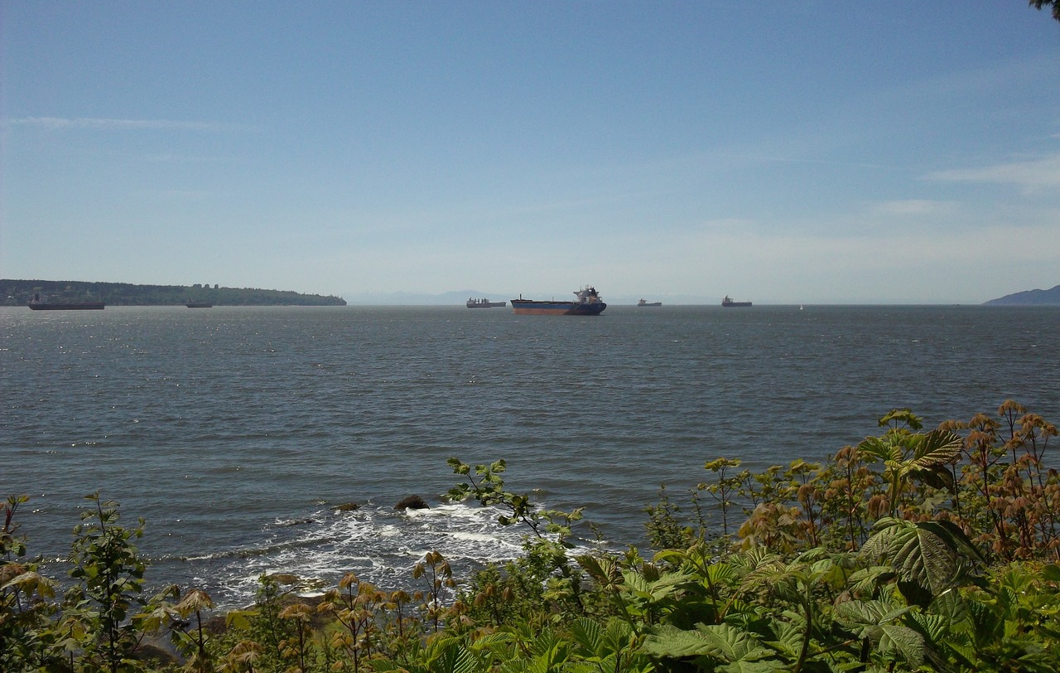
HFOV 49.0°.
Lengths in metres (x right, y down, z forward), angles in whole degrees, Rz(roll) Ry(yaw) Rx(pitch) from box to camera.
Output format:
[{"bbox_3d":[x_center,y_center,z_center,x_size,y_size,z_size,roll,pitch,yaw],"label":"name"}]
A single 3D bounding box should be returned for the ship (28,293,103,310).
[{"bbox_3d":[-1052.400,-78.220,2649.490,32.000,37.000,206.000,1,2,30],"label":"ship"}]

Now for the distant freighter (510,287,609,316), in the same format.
[{"bbox_3d":[26.000,-42.360,1389.510,32.200,35.500,218.000,-1,2,-27],"label":"distant freighter"}]

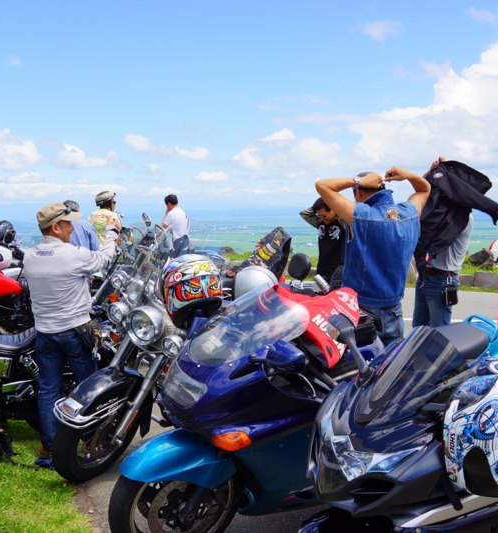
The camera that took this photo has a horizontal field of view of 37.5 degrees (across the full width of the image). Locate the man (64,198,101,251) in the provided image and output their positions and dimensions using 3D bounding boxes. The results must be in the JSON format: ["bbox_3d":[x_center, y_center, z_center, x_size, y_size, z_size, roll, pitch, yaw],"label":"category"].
[{"bbox_3d":[-1.840,0.140,7.640,0.500,1.670,0.320,2,5,21],"label":"man"}]

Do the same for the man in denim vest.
[{"bbox_3d":[0.750,0.309,4.450,0.720,1.810,0.460,-2,5,-15],"label":"man in denim vest"}]

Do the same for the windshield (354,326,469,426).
[{"bbox_3d":[0.539,0.368,2.430,0.330,0.310,0.360,-2,5,-22],"label":"windshield"}]

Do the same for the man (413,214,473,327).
[{"bbox_3d":[1.645,0.122,6.200,0.580,1.860,0.520,-1,5,0],"label":"man"}]

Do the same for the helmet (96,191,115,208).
[{"bbox_3d":[-1.840,-0.859,9.400,0.290,0.180,0.240,-12,8,-16],"label":"helmet"}]

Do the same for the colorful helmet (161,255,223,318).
[{"bbox_3d":[-0.265,0.106,3.380,0.255,0.270,0.340,-3,-16,-33],"label":"colorful helmet"}]

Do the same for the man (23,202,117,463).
[{"bbox_3d":[-1.113,0.410,4.570,0.520,1.650,0.520,3,6,36],"label":"man"}]

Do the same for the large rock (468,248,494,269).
[{"bbox_3d":[5.380,-0.174,17.000,0.600,0.460,0.500,1,5,15],"label":"large rock"}]

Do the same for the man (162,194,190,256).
[{"bbox_3d":[-1.280,-0.381,12.600,0.420,1.720,0.480,2,5,28],"label":"man"}]

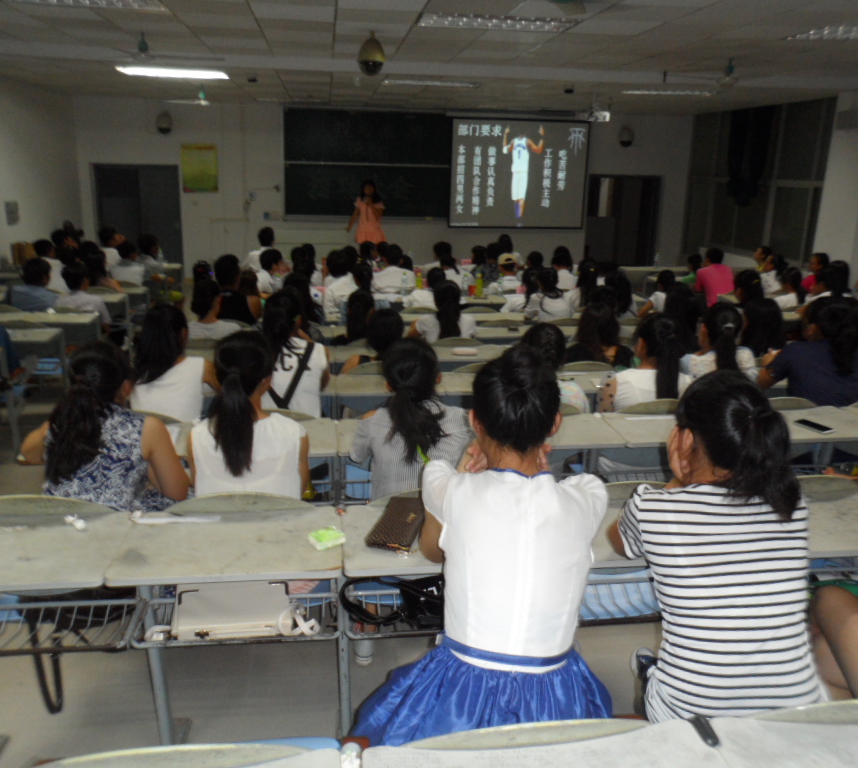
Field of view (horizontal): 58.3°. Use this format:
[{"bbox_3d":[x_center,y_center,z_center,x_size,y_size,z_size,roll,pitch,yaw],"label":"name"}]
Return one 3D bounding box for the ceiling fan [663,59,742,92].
[{"bbox_3d":[2.757,-2.837,7.112,1.300,0.320,1.300,-1,16,-7],"label":"ceiling fan"}]

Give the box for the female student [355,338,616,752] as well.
[{"bbox_3d":[0.132,0.547,1.749,0.500,1.315,0.650,-1,16,-7],"label":"female student"}]

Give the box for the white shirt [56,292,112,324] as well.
[{"bbox_3d":[-2.925,-0.520,6.548,0.460,0.540,0.300,1,16,-3],"label":"white shirt"}]

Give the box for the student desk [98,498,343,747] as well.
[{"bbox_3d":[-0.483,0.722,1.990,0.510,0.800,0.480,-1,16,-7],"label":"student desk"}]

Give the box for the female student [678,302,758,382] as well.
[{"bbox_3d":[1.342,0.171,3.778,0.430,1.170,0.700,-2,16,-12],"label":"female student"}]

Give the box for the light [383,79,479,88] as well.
[{"bbox_3d":[0.039,-3.668,9.333,1.200,0.090,0.600,0,16,-7],"label":"light"}]

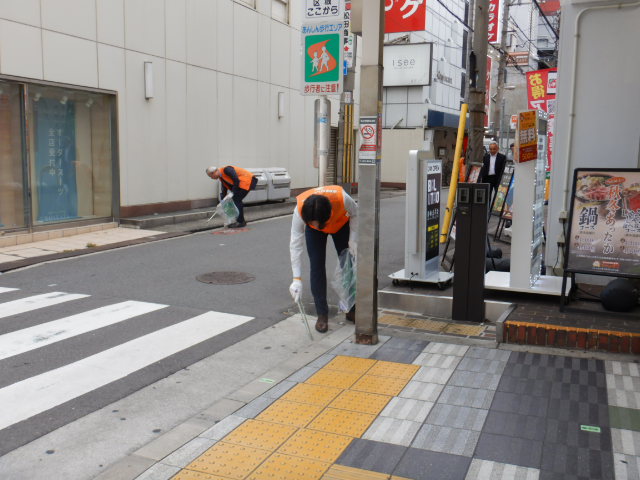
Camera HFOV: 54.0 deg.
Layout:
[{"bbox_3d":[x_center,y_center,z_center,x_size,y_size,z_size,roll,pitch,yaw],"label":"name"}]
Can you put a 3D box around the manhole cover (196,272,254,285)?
[{"bbox_3d":[-1.113,0.453,7.400,0.680,0.030,0.680,1,7,0],"label":"manhole cover"}]

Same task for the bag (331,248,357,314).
[{"bbox_3d":[0.228,0.335,5.200,0.280,0.530,0.240,1,7,6],"label":"bag"}]

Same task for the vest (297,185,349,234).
[{"bbox_3d":[0.020,-0.238,5.080,0.420,0.280,0.550,1,-17,7],"label":"vest"}]

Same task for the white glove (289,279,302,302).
[{"bbox_3d":[-0.190,0.392,4.880,0.100,0.185,0.110,2,7,9],"label":"white glove"}]

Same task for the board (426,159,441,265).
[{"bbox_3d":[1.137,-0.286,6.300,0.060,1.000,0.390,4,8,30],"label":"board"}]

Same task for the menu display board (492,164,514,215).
[{"bbox_3d":[2.978,-0.828,10.200,0.050,0.890,0.590,15,6,-3],"label":"menu display board"}]

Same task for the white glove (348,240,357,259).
[{"bbox_3d":[0.275,0.078,5.150,0.100,0.170,0.110,1,7,6],"label":"white glove"}]

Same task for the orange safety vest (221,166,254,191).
[{"bbox_3d":[-1.693,-1.272,12.900,0.620,0.310,0.450,25,2,-11],"label":"orange safety vest"}]

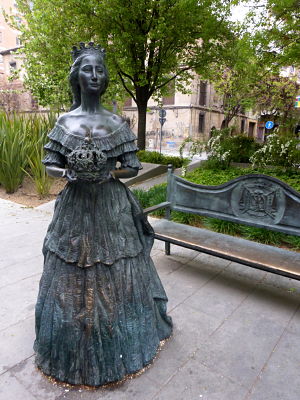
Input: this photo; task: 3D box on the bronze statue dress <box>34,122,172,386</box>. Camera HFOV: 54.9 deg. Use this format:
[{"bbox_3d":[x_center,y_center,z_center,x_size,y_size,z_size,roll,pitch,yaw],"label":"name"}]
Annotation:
[{"bbox_3d":[-0.345,0.229,1.915,0.951,1.444,0.987,0,15,-4],"label":"bronze statue dress"}]

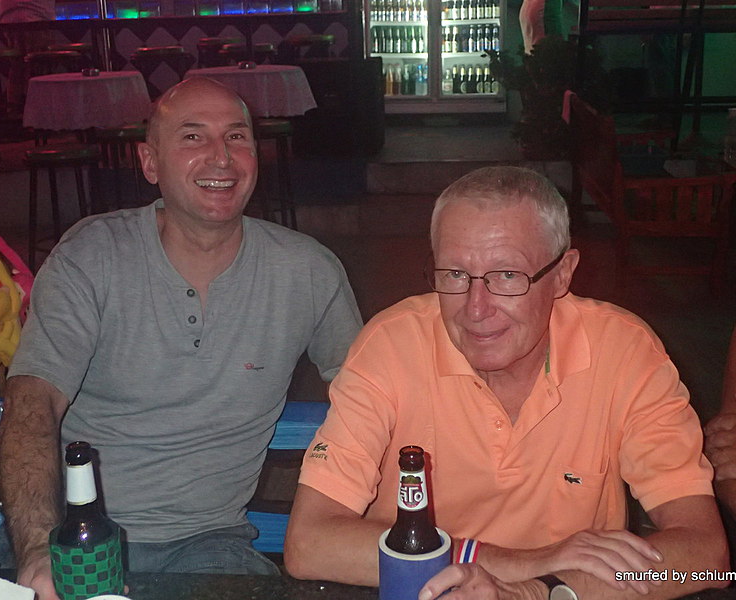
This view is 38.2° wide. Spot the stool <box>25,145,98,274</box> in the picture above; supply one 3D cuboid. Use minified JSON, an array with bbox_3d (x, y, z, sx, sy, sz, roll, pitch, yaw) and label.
[{"bbox_3d":[-1.456,-0.351,5.198,0.400,0.740,0.400,-1,15,0],"label":"stool"}]

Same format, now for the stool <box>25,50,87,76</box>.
[{"bbox_3d":[-1.930,-1.167,6.698,0.400,0.740,0.400,-1,15,0],"label":"stool"}]

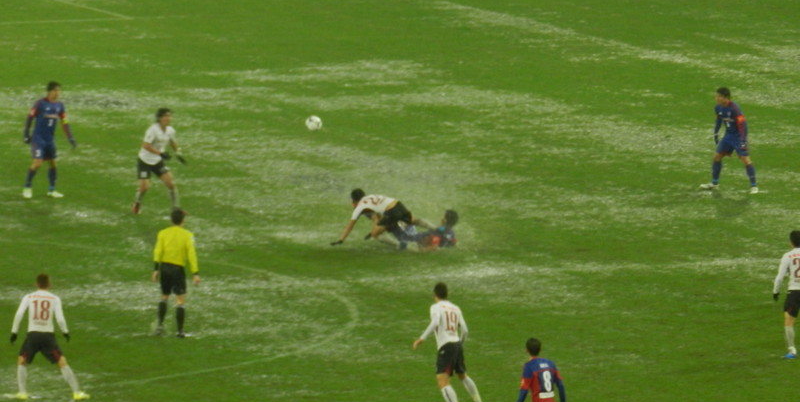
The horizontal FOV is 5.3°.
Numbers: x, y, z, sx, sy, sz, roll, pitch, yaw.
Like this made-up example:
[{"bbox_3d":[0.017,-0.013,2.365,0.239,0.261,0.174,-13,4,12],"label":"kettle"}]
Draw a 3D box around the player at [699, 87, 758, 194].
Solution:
[{"bbox_3d":[4.938,-0.932,128.679,0.760,1.590,0.480,4,8,27],"label":"player"}]

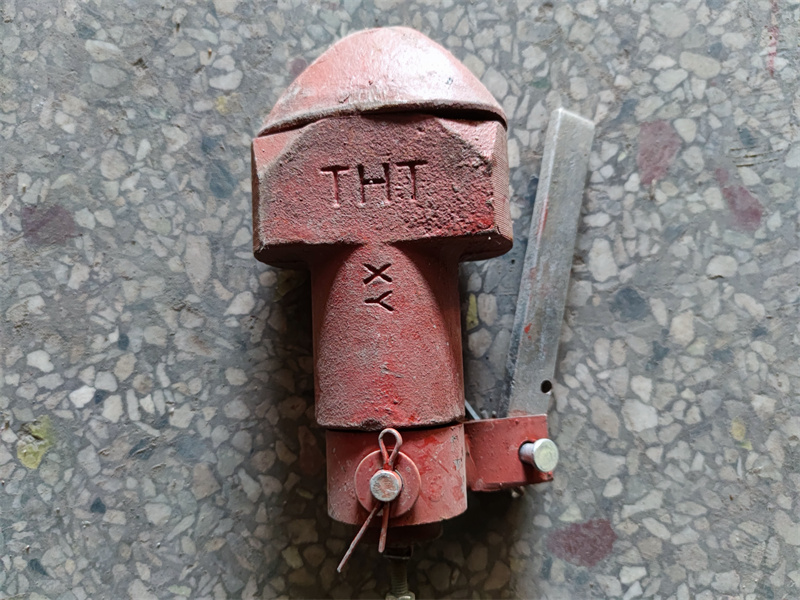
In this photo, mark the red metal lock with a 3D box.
[{"bbox_3d":[0.000,-0.001,0.250,0.133,0.073,0.238,-2,85,0],"label":"red metal lock"}]

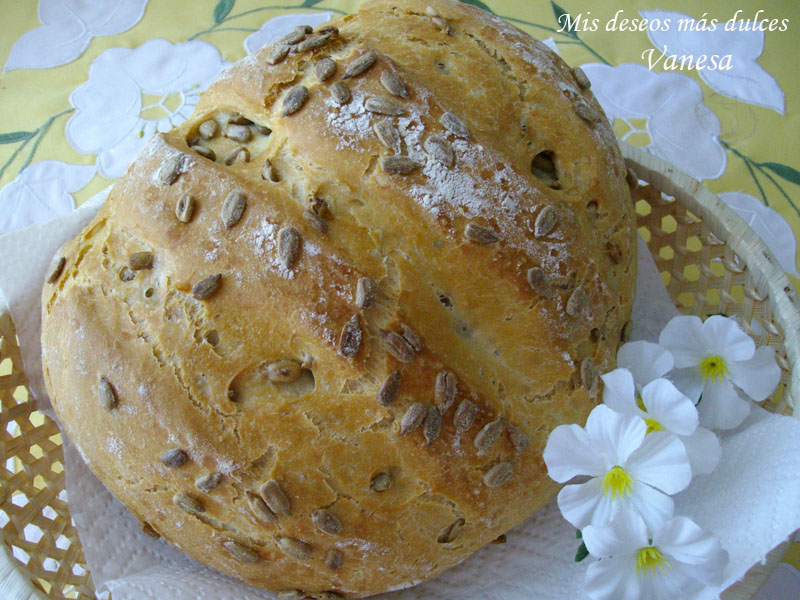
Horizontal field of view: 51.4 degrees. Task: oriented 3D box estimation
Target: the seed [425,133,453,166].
[{"bbox_3d":[0.012,-0.045,0.248,0.006,0.003,0.012,-38,77,-22],"label":"seed"}]

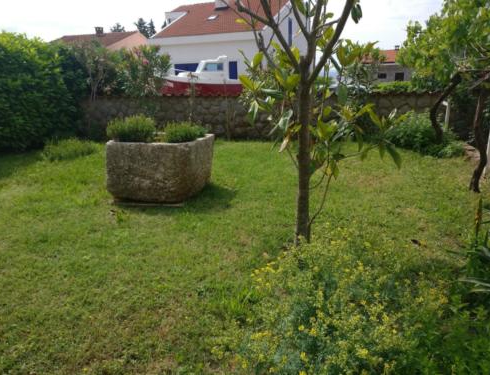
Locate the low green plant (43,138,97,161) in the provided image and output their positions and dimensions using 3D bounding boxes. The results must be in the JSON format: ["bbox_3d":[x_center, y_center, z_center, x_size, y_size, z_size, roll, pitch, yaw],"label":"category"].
[{"bbox_3d":[-3.990,-0.913,9.126,1.250,0.380,0.950,-5,14,-19],"label":"low green plant"}]

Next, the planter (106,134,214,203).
[{"bbox_3d":[-1.100,-0.306,5.578,1.133,0.742,1.058,2,14,9],"label":"planter"}]

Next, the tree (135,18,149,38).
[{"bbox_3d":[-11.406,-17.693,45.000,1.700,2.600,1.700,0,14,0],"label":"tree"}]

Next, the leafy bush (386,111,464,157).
[{"bbox_3d":[4.042,-1.280,9.055,1.600,0.980,1.300,0,14,0],"label":"leafy bush"}]

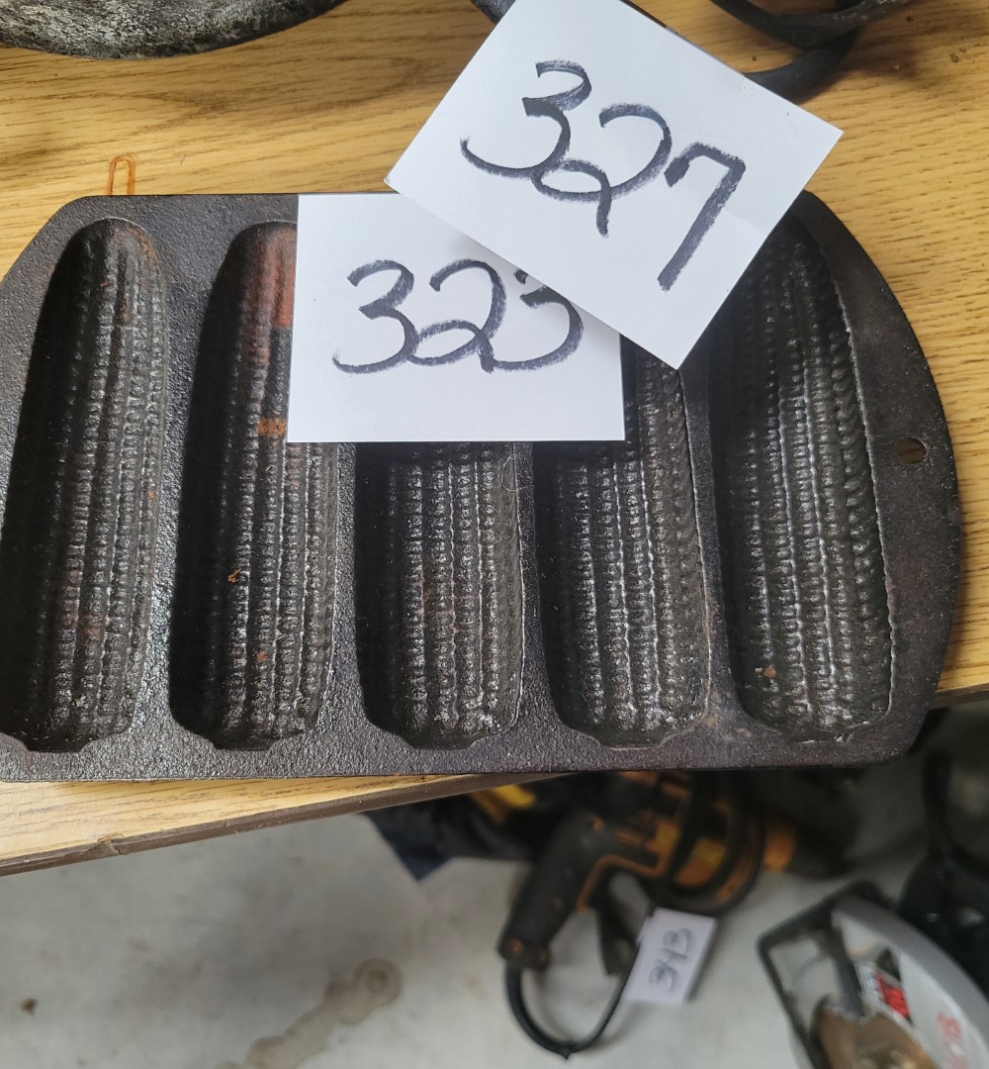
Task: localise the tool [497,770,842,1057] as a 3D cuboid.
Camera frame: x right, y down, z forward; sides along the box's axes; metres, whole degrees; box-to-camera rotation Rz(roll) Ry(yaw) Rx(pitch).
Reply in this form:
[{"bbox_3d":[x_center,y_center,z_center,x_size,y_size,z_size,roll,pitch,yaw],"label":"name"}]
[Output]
[{"bbox_3d":[0.151,0.307,0.886,0.245,0.085,0.240,17,72,5],"label":"tool"}]

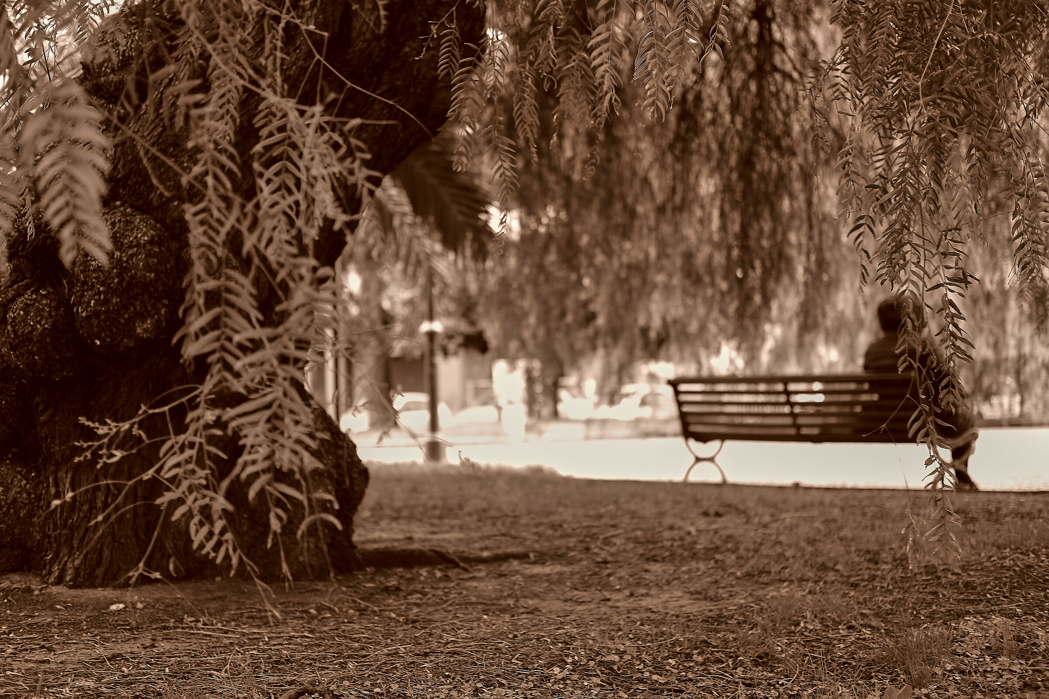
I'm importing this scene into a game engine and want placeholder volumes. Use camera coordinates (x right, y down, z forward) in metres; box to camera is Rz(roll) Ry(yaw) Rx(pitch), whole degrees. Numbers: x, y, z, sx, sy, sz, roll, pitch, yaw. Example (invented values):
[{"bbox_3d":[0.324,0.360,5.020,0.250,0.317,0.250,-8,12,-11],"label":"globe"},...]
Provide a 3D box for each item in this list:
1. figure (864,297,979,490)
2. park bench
[{"bbox_3d":[2.725,0.316,10.586,0.800,1.300,0.520,2,-3,-41],"label":"figure"},{"bbox_3d":[2.107,0.593,11.137,0.689,0.790,2.292,2,-3,-41],"label":"park bench"}]

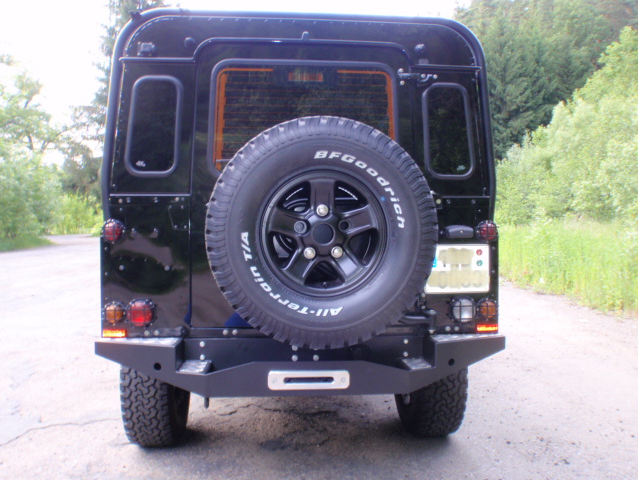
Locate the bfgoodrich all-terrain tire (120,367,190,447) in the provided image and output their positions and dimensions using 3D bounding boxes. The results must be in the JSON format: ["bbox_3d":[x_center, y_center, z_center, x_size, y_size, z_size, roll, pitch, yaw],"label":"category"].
[{"bbox_3d":[-0.850,0.685,2.810,0.240,0.800,0.800,0,0,-5],"label":"bfgoodrich all-terrain tire"}]

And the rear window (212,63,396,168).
[{"bbox_3d":[-0.058,-0.508,2.156,0.779,0.500,0.030,0,-8,-4],"label":"rear window"}]

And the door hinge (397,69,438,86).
[{"bbox_3d":[0.415,-0.681,2.165,0.166,0.076,0.035,0,-8,-5],"label":"door hinge"}]

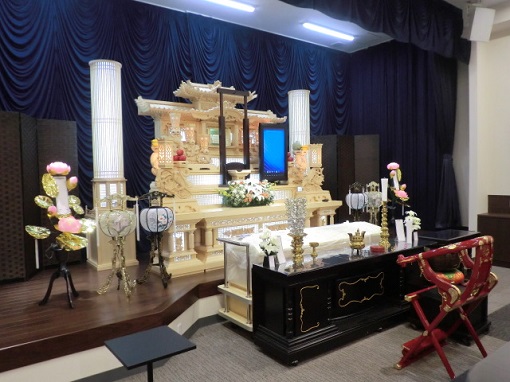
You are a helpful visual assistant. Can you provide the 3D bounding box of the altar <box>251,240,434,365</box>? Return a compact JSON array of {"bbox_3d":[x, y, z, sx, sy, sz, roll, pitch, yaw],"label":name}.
[{"bbox_3d":[0.946,0.956,3.713,2.020,0.700,0.520,-3,3,-35],"label":"altar"}]

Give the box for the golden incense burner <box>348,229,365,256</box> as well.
[{"bbox_3d":[0.998,0.477,3.723,0.160,0.255,0.155,-3,3,-35],"label":"golden incense burner"}]

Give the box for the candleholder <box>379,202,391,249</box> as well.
[{"bbox_3d":[1.340,0.345,3.937,0.120,0.490,0.120,-3,3,-35],"label":"candleholder"}]

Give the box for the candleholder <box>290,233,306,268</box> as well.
[{"bbox_3d":[0.379,0.495,3.253,0.135,0.290,0.135,-1,3,0],"label":"candleholder"}]

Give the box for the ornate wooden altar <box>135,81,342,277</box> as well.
[{"bbox_3d":[-0.195,-0.330,5.207,2.680,2.380,1.360,-3,3,-35],"label":"ornate wooden altar"}]

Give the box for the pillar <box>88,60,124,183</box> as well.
[{"bbox_3d":[-1.793,-0.819,4.652,0.370,1.420,0.370,-3,3,-35],"label":"pillar"}]

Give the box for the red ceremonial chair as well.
[{"bbox_3d":[1.510,0.847,2.943,0.690,0.980,0.540,-3,4,-40],"label":"red ceremonial chair"}]

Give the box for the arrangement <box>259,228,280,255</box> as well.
[{"bbox_3d":[0.138,0.408,3.155,0.165,0.235,0.165,-3,3,-35],"label":"arrangement"}]

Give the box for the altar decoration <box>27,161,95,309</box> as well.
[{"bbox_3d":[-1.685,0.362,3.327,0.520,1.220,0.500,-3,3,-35],"label":"altar decoration"}]

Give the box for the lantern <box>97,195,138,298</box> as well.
[{"bbox_3d":[-1.289,0.494,3.607,0.380,0.920,0.370,-3,3,-35],"label":"lantern"}]

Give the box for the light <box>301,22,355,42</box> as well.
[{"bbox_3d":[1.296,-2.684,6.570,1.260,0.090,0.110,-3,3,-35],"label":"light"}]

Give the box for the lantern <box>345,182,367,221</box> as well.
[{"bbox_3d":[1.504,0.352,5.681,0.370,0.930,0.360,-3,3,-35],"label":"lantern"}]

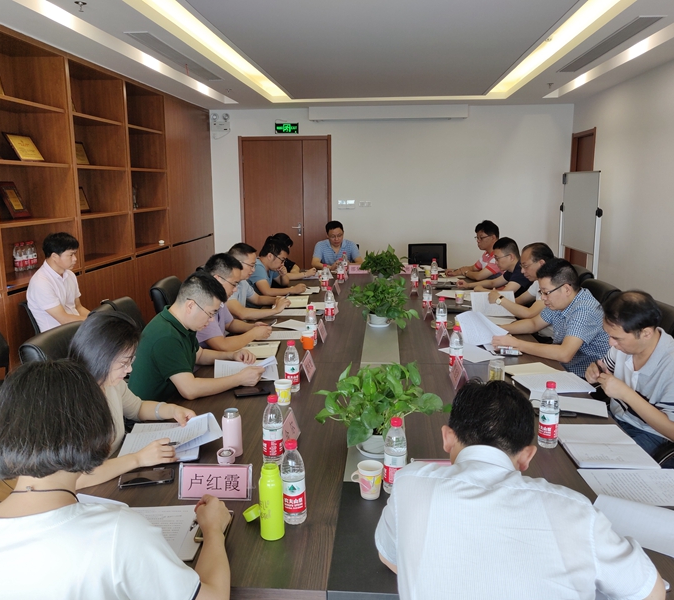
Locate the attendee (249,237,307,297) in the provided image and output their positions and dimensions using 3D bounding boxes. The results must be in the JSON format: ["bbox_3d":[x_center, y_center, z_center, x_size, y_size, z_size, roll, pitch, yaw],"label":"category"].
[{"bbox_3d":[-0.547,0.050,5.179,0.660,1.220,0.520,1,11,5],"label":"attendee"}]

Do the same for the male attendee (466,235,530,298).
[{"bbox_3d":[1.406,0.045,5.029,0.740,1.165,0.560,1,11,3],"label":"male attendee"}]

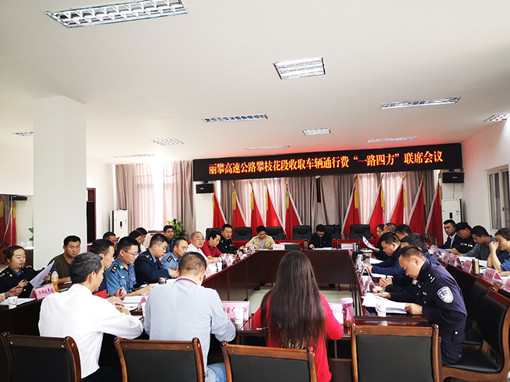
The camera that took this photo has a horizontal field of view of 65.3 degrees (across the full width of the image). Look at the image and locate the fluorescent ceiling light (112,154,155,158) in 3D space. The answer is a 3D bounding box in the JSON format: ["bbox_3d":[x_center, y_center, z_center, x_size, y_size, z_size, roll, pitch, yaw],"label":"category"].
[{"bbox_3d":[-3.558,-0.993,11.635,1.182,0.069,0.295,-2,-3,11],"label":"fluorescent ceiling light"}]

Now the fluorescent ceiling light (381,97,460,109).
[{"bbox_3d":[2.880,-1.553,6.938,1.220,0.070,0.330,-2,-3,12],"label":"fluorescent ceiling light"}]

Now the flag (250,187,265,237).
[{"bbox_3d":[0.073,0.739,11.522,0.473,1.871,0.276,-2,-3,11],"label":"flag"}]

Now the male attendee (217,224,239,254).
[{"bbox_3d":[-0.469,1.303,7.809,0.720,1.280,0.520,-4,-4,44],"label":"male attendee"}]

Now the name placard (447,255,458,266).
[{"bbox_3d":[2.623,0.919,5.165,0.090,0.105,0.210,-2,-3,6],"label":"name placard"}]

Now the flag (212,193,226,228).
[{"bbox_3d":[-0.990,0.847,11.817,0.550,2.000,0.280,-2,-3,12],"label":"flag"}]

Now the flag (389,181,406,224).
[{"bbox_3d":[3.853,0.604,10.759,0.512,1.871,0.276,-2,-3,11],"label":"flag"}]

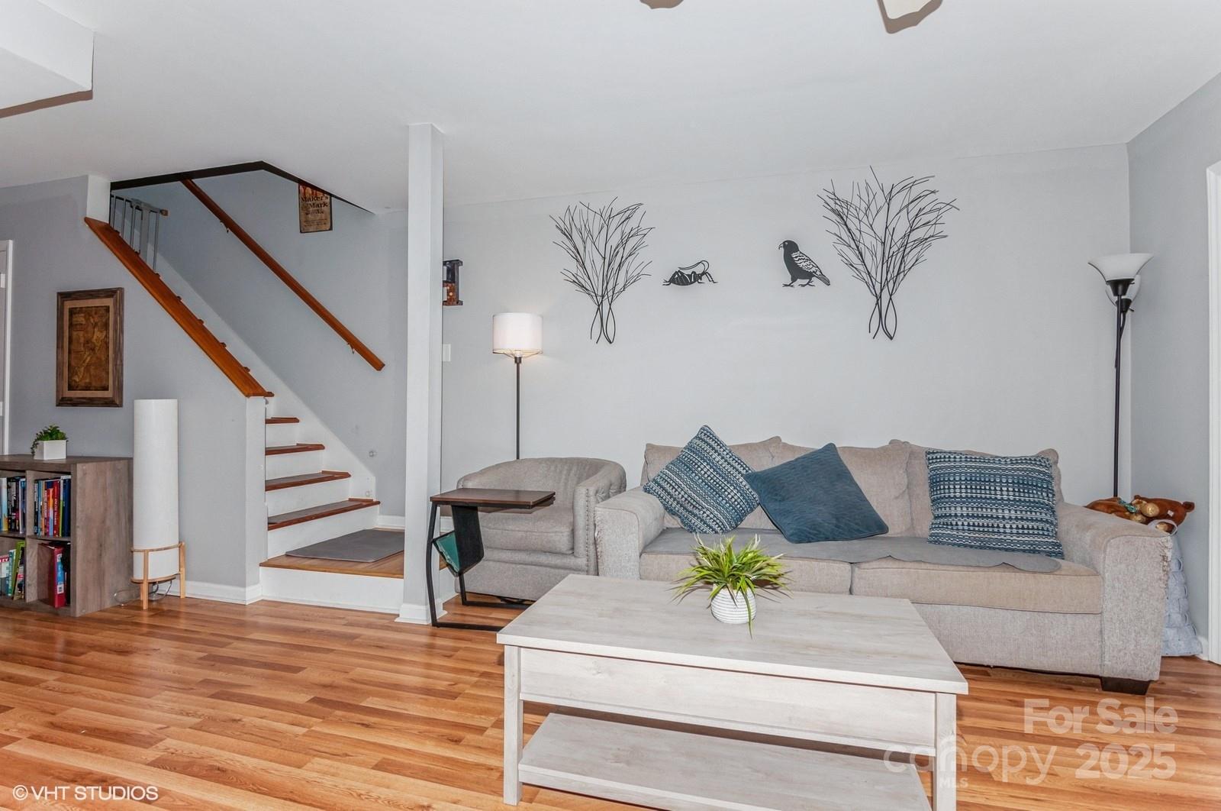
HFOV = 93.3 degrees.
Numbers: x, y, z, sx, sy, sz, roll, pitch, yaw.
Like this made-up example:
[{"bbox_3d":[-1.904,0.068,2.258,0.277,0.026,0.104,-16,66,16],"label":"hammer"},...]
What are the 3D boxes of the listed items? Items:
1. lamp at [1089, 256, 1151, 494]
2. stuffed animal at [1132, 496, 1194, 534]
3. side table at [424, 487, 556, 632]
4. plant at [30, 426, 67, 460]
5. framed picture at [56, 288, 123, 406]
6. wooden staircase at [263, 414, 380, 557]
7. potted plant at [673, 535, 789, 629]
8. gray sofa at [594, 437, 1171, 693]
[{"bbox_3d":[2.430,0.186,2.764,0.270,1.810,0.270,0,-1,14],"label":"lamp"},{"bbox_3d":[2.437,0.488,2.551,0.240,0.180,0.200,0,-1,35],"label":"stuffed animal"},{"bbox_3d":[-0.581,0.751,2.865,0.554,0.627,0.350,0,0,15],"label":"side table"},{"bbox_3d":[-3.118,0.203,3.217,0.125,0.190,0.131,0,0,15],"label":"plant"},{"bbox_3d":[-3.059,-0.334,3.384,0.512,0.679,0.037,0,0,15],"label":"framed picture"},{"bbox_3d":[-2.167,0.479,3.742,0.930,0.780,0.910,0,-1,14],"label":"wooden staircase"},{"bbox_3d":[0.341,0.488,1.641,0.298,0.235,0.282,0,0,15],"label":"potted plant"},{"bbox_3d":[1.087,0.617,2.791,2.147,0.894,0.941,0,0,15],"label":"gray sofa"}]

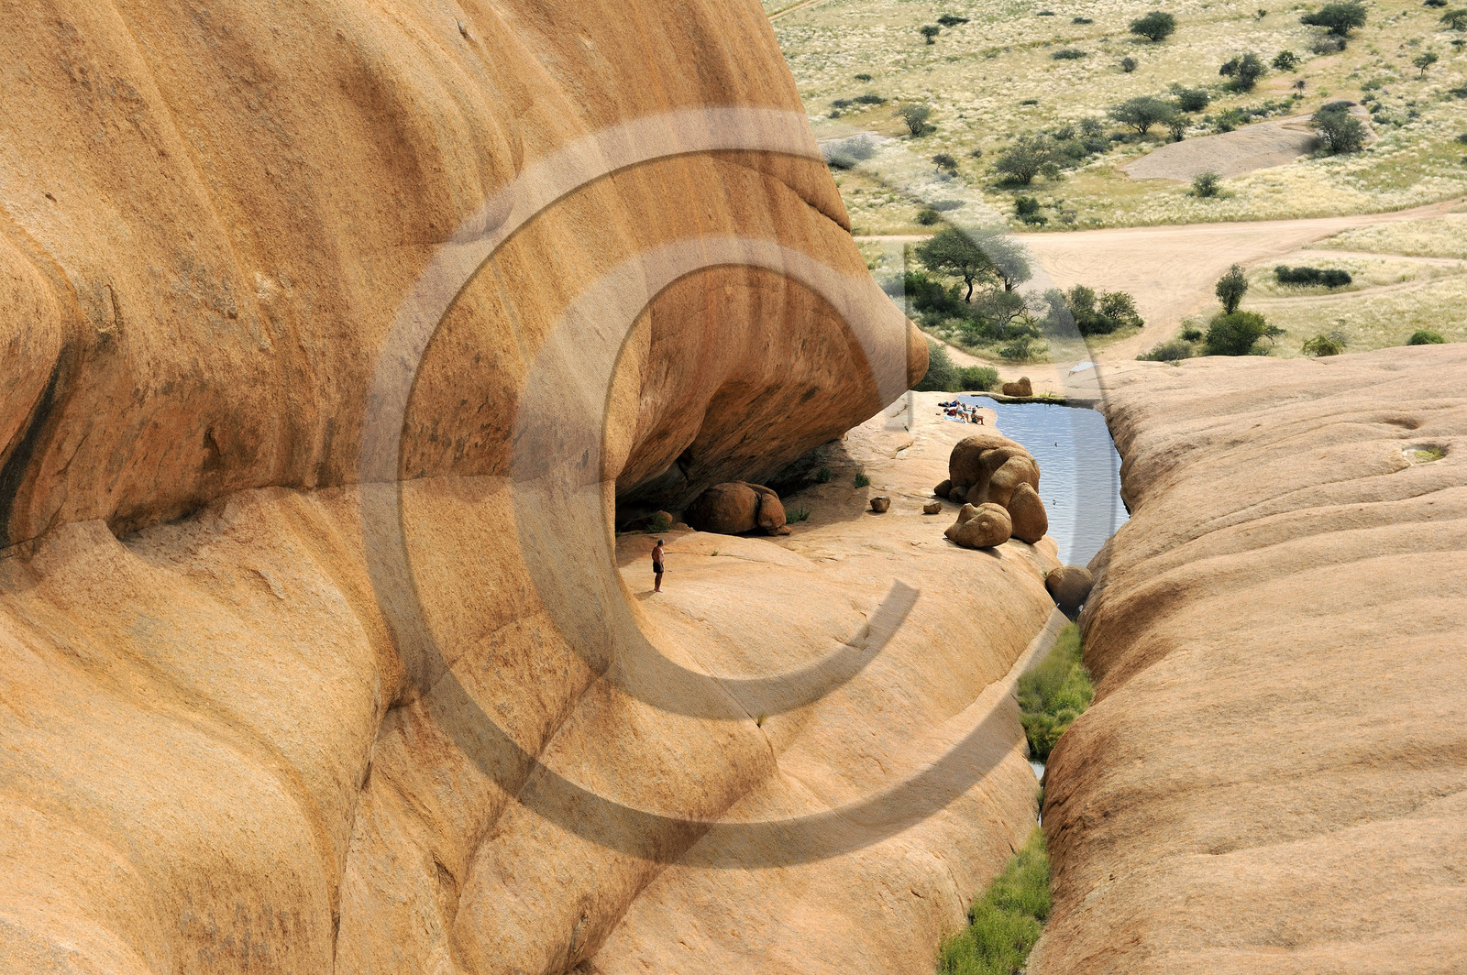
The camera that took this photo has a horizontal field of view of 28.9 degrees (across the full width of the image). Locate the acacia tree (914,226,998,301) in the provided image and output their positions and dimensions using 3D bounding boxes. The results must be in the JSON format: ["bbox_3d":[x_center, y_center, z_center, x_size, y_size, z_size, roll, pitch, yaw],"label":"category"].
[{"bbox_3d":[17.780,-17.620,227.250,6.690,5.800,6.490,0,14,0],"label":"acacia tree"}]

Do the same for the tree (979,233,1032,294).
[{"bbox_3d":[22.110,-18.010,230.470,4.370,5.040,4.240,0,14,0],"label":"tree"}]

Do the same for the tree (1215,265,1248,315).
[{"bbox_3d":[35.880,-14.240,204.670,2.340,3.580,2.270,0,13,0],"label":"tree"}]

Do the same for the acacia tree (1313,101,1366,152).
[{"bbox_3d":[65.430,-38.860,307.540,5.710,5.260,5.530,0,13,0],"label":"acacia tree"}]

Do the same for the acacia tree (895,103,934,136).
[{"bbox_3d":[20.640,-41.940,324.440,4.480,3.700,4.340,0,13,0],"label":"acacia tree"}]

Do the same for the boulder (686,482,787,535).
[{"bbox_3d":[0.110,0.770,107.000,3.790,1.950,3.000,0,13,0],"label":"boulder"}]

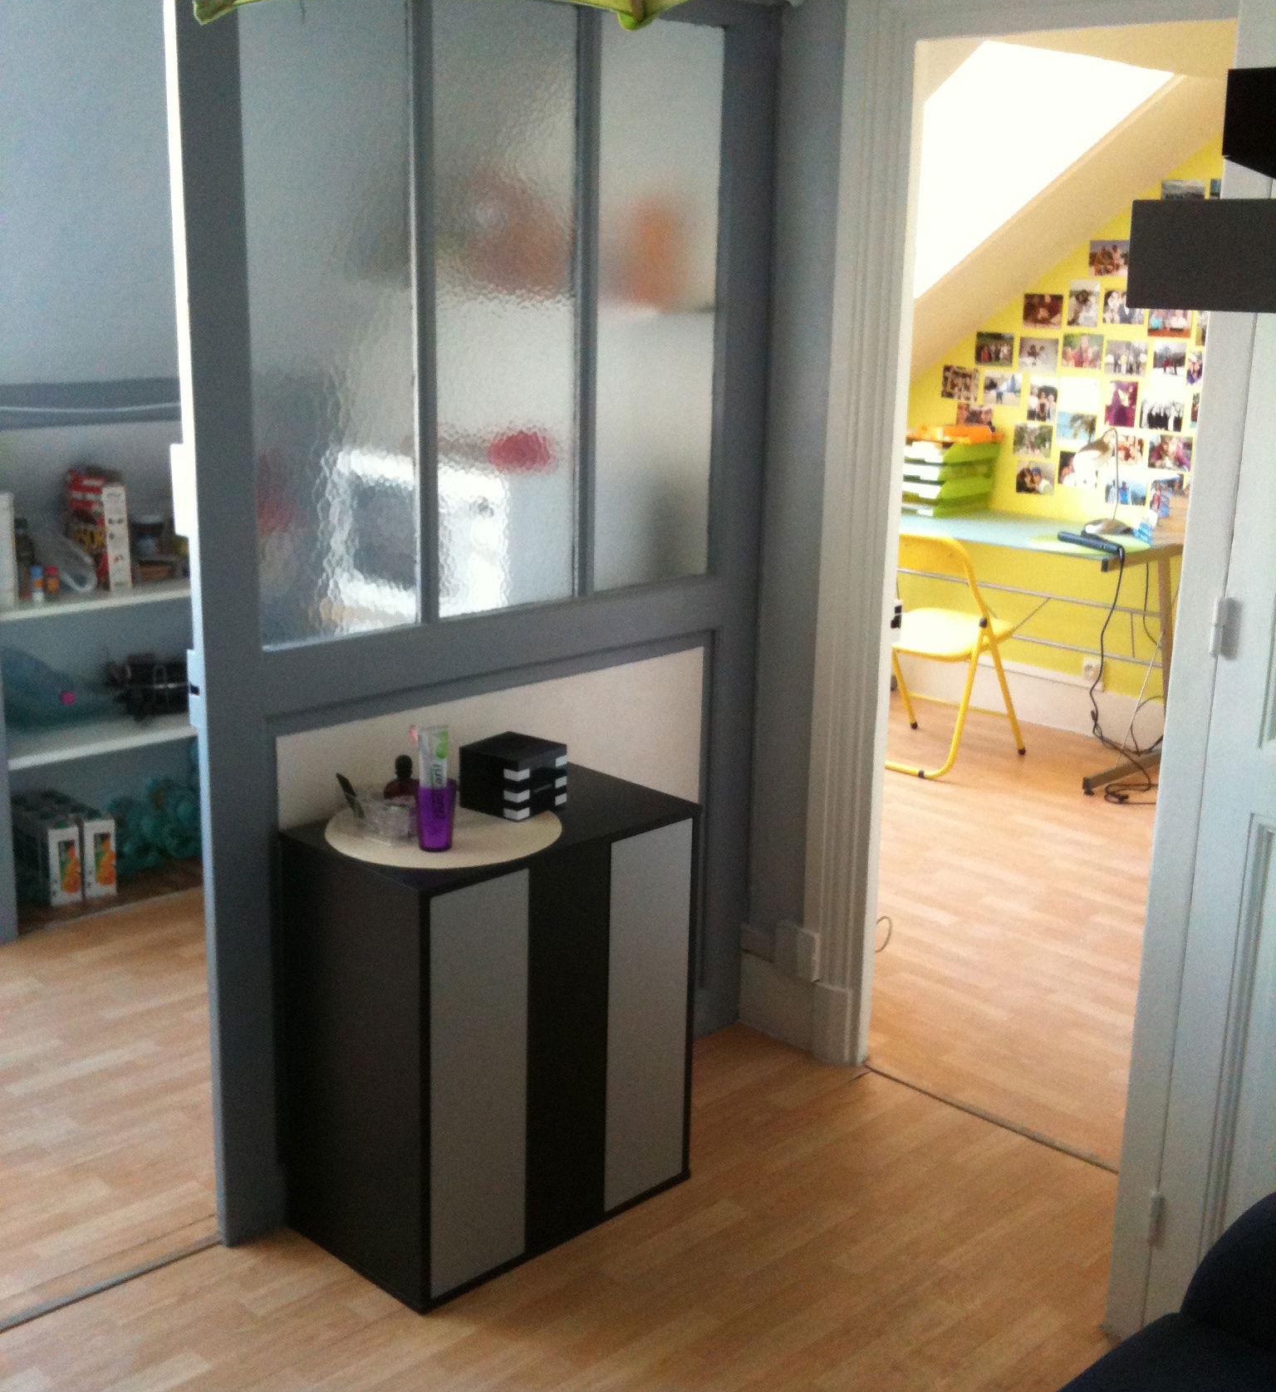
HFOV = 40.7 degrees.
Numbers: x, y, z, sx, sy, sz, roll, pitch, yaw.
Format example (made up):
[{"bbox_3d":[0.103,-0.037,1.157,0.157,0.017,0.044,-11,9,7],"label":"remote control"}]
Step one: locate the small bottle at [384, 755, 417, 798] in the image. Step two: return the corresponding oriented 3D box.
[{"bbox_3d":[-0.381,0.146,2.803,0.060,0.096,0.048,-1,14,-8],"label":"small bottle"}]

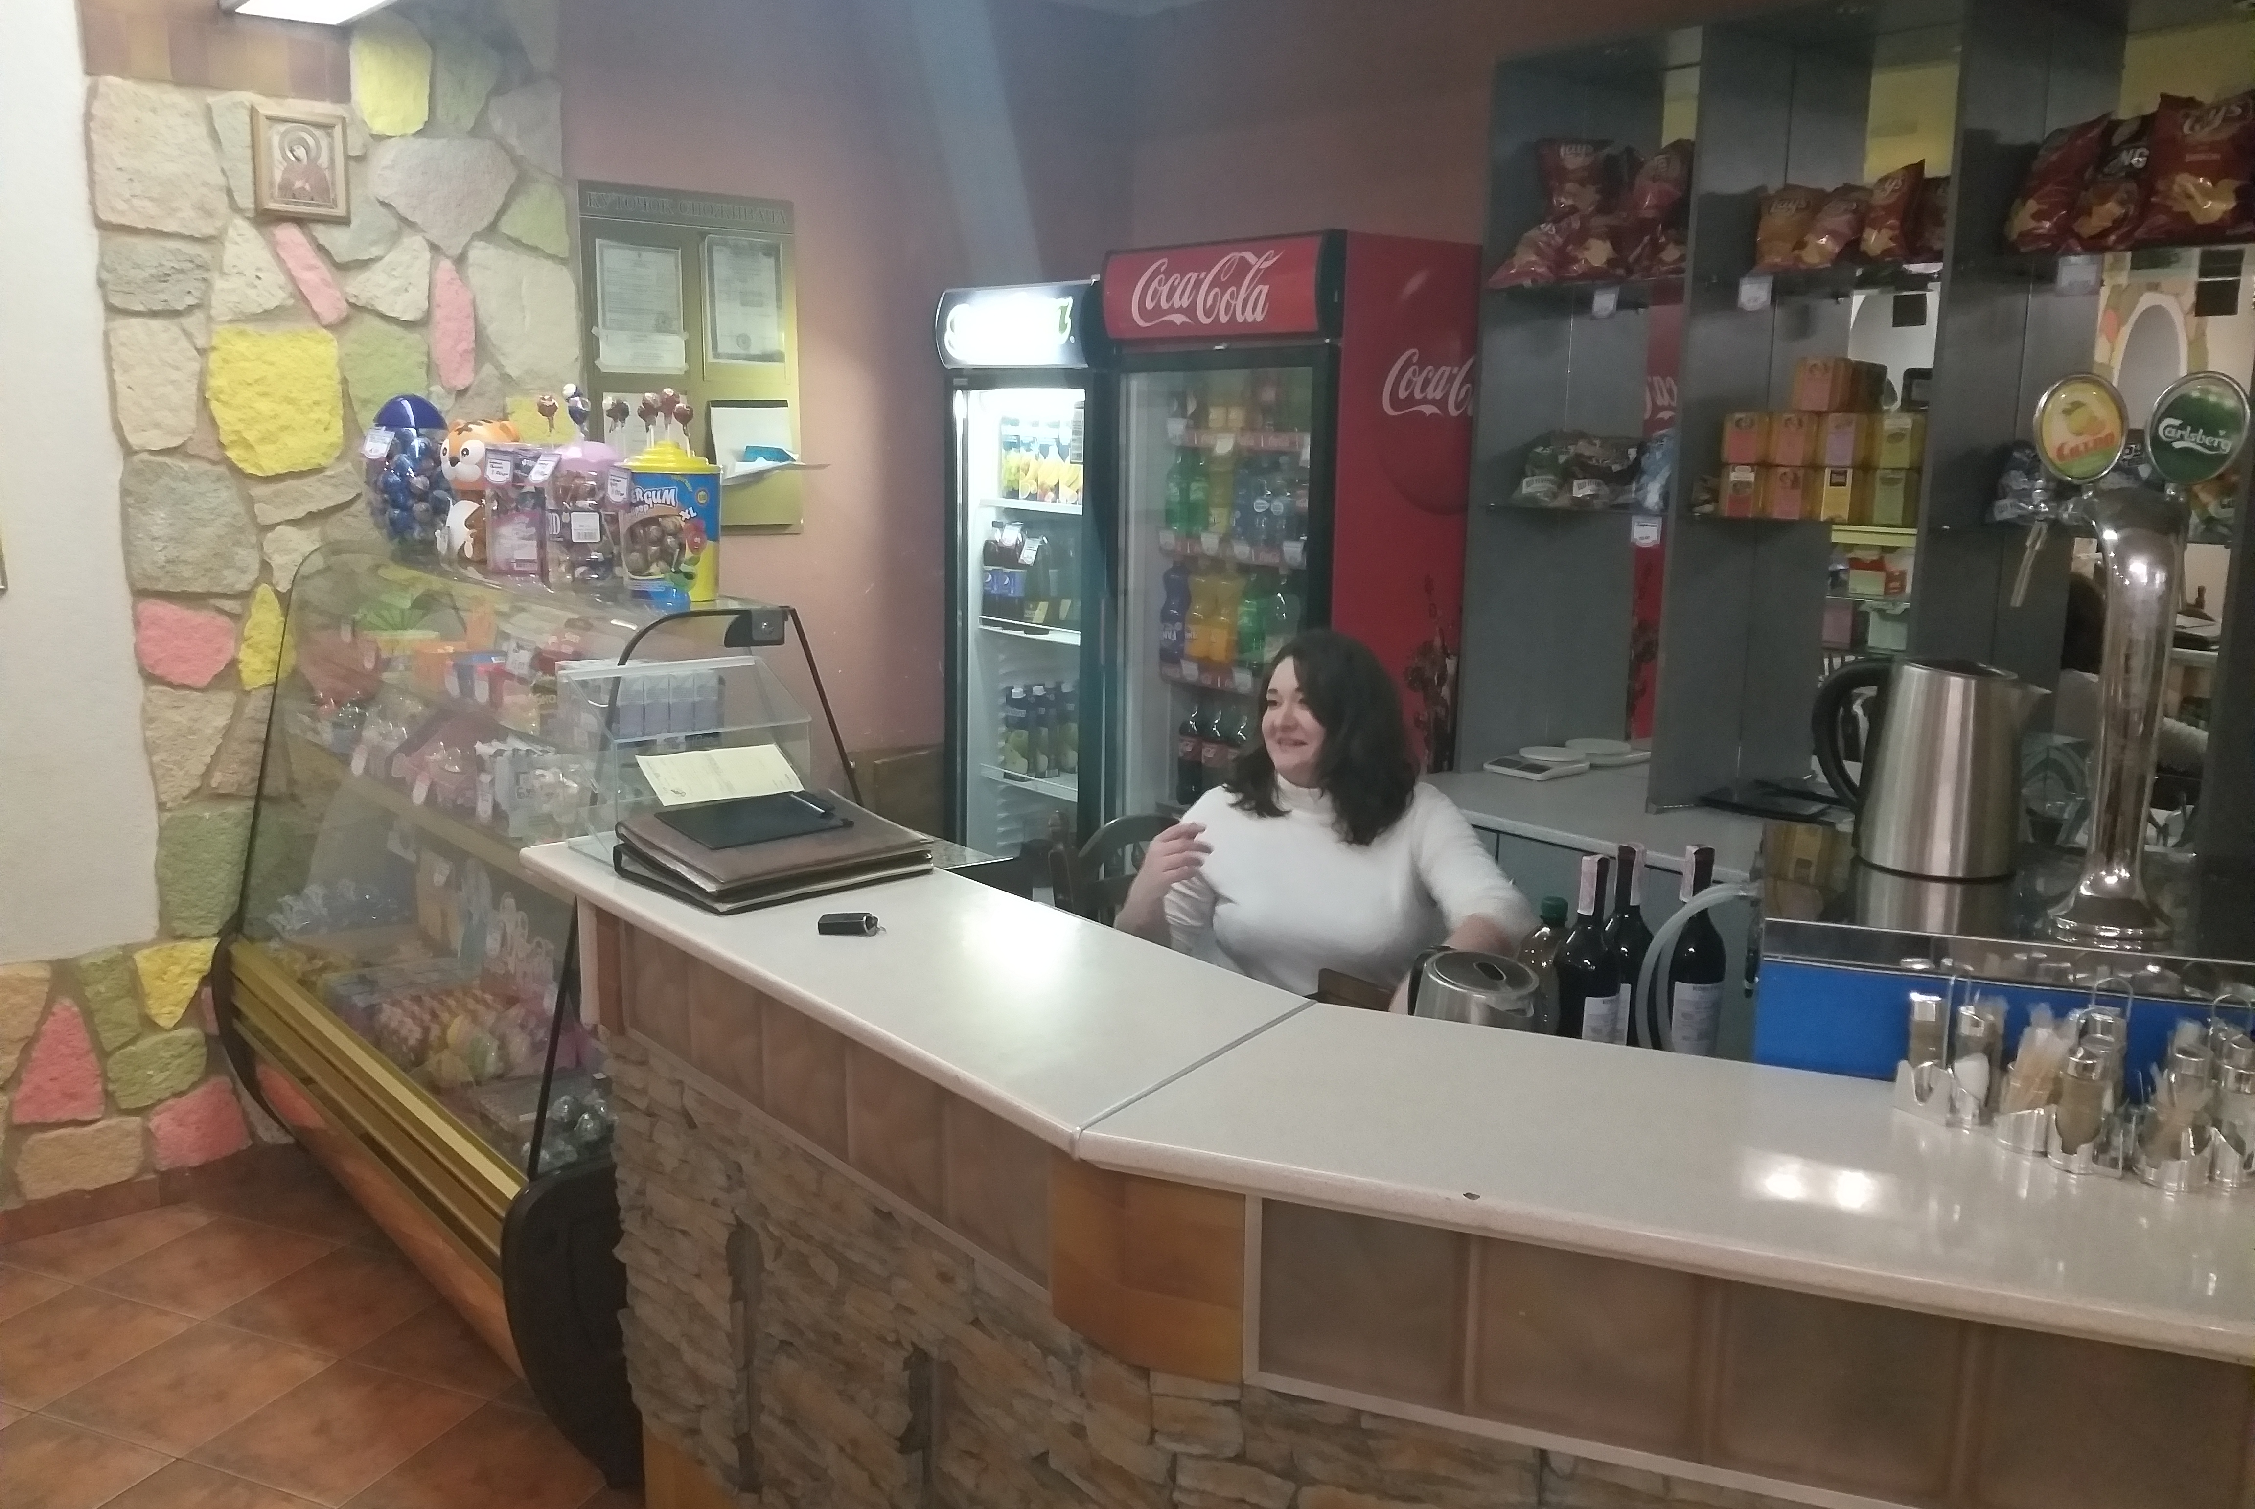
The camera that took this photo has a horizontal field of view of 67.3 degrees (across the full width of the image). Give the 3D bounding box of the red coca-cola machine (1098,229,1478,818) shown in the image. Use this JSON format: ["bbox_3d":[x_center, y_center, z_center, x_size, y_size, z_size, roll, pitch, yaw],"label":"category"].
[{"bbox_3d":[0.433,-0.085,3.924,0.680,2.063,0.690,-9,15,-41],"label":"red coca-cola machine"}]

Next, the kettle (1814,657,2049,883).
[{"bbox_3d":[0.822,0.001,1.725,0.238,0.222,0.166,6,11,26],"label":"kettle"}]

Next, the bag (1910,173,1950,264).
[{"bbox_3d":[1.442,-0.958,3.036,0.135,0.165,0.050,10,14,41],"label":"bag"}]

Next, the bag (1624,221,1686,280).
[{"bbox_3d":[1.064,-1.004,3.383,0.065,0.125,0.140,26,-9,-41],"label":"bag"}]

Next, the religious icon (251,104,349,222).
[{"bbox_3d":[-1.692,-1.211,3.469,0.172,0.210,0.030,-7,13,-37],"label":"religious icon"}]

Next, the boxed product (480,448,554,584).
[{"bbox_3d":[-1.157,-0.461,3.200,0.120,0.250,0.110,2,11,5],"label":"boxed product"}]

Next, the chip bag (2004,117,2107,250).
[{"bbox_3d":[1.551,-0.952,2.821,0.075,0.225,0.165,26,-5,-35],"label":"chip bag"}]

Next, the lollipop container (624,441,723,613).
[{"bbox_3d":[-0.749,-0.379,2.780,0.160,0.265,0.150,2,11,5],"label":"lollipop container"}]

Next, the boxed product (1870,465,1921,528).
[{"bbox_3d":[1.401,-0.466,3.067,0.075,0.096,0.093,-9,14,-42],"label":"boxed product"}]

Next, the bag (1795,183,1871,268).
[{"bbox_3d":[1.291,-0.968,3.107,0.120,0.160,0.060,32,11,37],"label":"bag"}]

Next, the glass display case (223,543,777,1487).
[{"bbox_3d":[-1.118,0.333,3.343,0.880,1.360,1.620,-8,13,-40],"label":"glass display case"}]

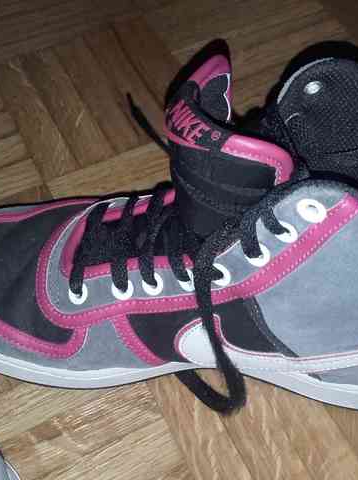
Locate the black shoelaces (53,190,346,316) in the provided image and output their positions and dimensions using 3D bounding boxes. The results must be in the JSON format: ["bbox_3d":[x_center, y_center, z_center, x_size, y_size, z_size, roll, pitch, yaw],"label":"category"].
[{"bbox_3d":[-0.002,-0.011,0.274,0.121,0.094,0.069,5,56,4],"label":"black shoelaces"}]

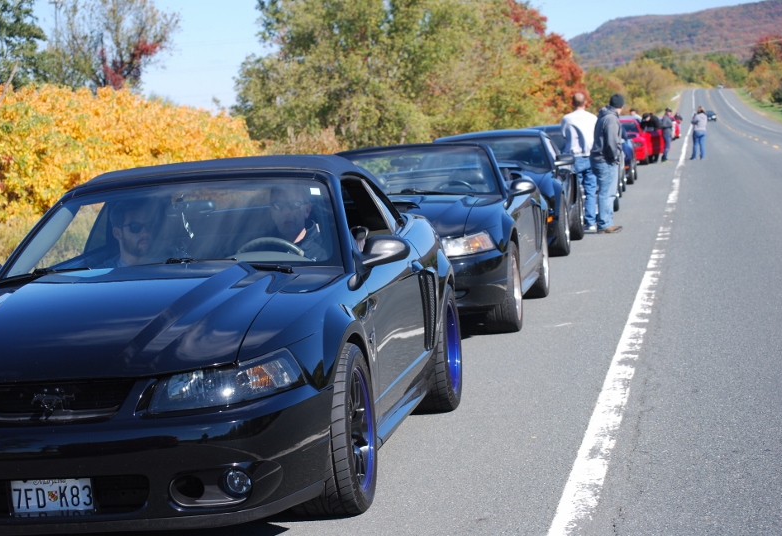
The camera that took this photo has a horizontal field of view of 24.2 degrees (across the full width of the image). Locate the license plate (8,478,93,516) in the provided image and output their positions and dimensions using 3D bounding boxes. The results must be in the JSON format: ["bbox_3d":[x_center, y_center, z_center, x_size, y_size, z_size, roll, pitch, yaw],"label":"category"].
[{"bbox_3d":[-1.132,0.765,6.120,0.305,0.152,0.020,-4,4,10],"label":"license plate"}]

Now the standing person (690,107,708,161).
[{"bbox_3d":[9.889,-4.328,58.500,0.500,1.680,0.450,-5,4,-27],"label":"standing person"}]

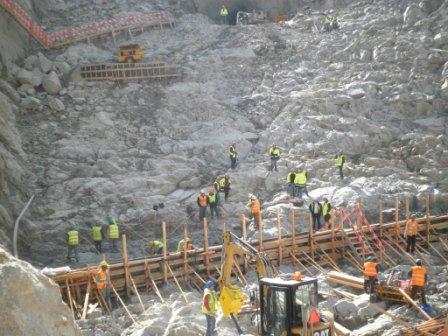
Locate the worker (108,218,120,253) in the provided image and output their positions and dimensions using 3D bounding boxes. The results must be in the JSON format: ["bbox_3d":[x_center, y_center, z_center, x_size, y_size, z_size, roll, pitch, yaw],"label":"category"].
[{"bbox_3d":[-5.590,3.430,31.000,0.580,1.770,0.420,-2,6,6],"label":"worker"}]

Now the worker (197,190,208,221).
[{"bbox_3d":[-1.194,2.121,34.263,0.580,1.760,0.380,-3,11,-12],"label":"worker"}]

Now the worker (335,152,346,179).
[{"bbox_3d":[7.546,-0.142,39.300,0.550,1.740,0.420,1,7,30],"label":"worker"}]

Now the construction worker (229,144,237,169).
[{"bbox_3d":[0.622,-0.773,41.600,0.450,1.740,0.520,0,7,25],"label":"construction worker"}]

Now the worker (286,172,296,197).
[{"bbox_3d":[4.128,0.960,37.200,0.550,1.680,0.450,2,8,37],"label":"worker"}]

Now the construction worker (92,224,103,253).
[{"bbox_3d":[-6.577,3.653,31.700,0.560,1.720,0.420,-2,6,9],"label":"construction worker"}]

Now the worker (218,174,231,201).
[{"bbox_3d":[0.094,1.229,38.032,0.580,1.750,0.420,8,14,39],"label":"worker"}]

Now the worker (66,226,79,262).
[{"bbox_3d":[-7.606,3.828,30.600,0.580,1.750,0.420,-4,6,-9],"label":"worker"}]

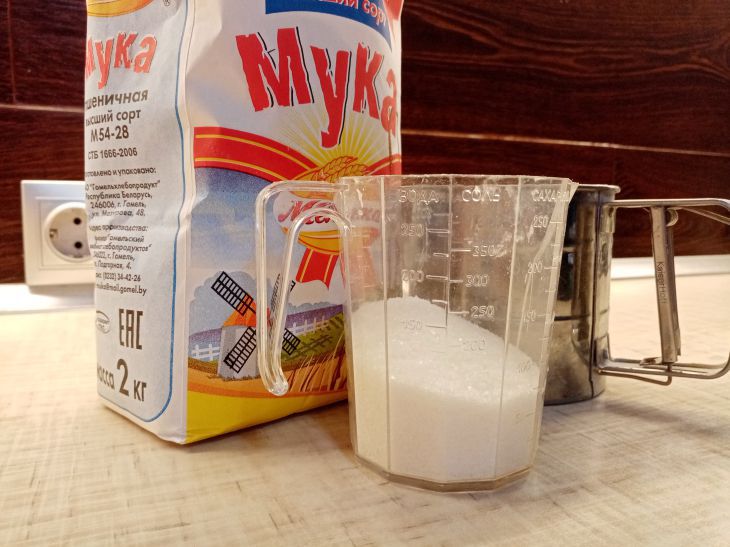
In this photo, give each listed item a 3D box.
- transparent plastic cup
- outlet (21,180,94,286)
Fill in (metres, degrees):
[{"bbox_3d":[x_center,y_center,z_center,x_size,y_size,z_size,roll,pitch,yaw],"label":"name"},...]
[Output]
[{"bbox_3d":[0.022,0.015,0.186,0.116,0.092,0.076,-2,7,-19],"label":"transparent plastic cup"},{"bbox_3d":[-0.229,-0.033,0.446,0.081,0.081,0.012,-2,7,-22],"label":"outlet"}]

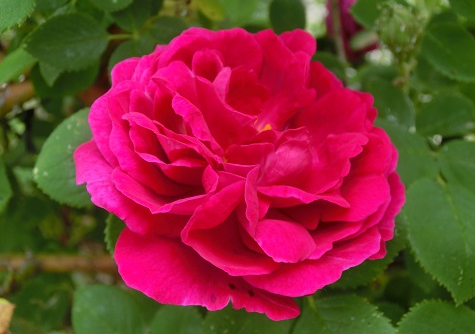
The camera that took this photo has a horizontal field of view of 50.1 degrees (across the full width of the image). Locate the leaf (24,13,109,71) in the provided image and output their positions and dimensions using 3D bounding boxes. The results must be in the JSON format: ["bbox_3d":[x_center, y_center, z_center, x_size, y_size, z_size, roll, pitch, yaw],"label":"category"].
[{"bbox_3d":[-0.084,-0.061,0.250,0.041,0.014,0.029,0,67,-3],"label":"leaf"}]

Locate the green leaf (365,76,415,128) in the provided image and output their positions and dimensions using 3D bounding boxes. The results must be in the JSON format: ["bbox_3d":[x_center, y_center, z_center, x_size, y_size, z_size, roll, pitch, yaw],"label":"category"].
[{"bbox_3d":[0.077,-0.035,0.260,0.029,0.013,0.033,0,69,-6],"label":"green leaf"}]

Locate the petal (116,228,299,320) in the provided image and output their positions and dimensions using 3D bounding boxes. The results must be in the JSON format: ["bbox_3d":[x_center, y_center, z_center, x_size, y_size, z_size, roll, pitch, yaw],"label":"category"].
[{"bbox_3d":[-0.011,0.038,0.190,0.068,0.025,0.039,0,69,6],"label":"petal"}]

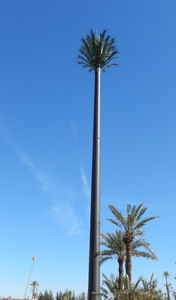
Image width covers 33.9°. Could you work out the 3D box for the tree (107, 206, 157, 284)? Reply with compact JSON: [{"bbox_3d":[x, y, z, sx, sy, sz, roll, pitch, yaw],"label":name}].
[{"bbox_3d":[3.658,9.215,23.723,4.700,9.780,4.700,-3,-29,8],"label":"tree"}]

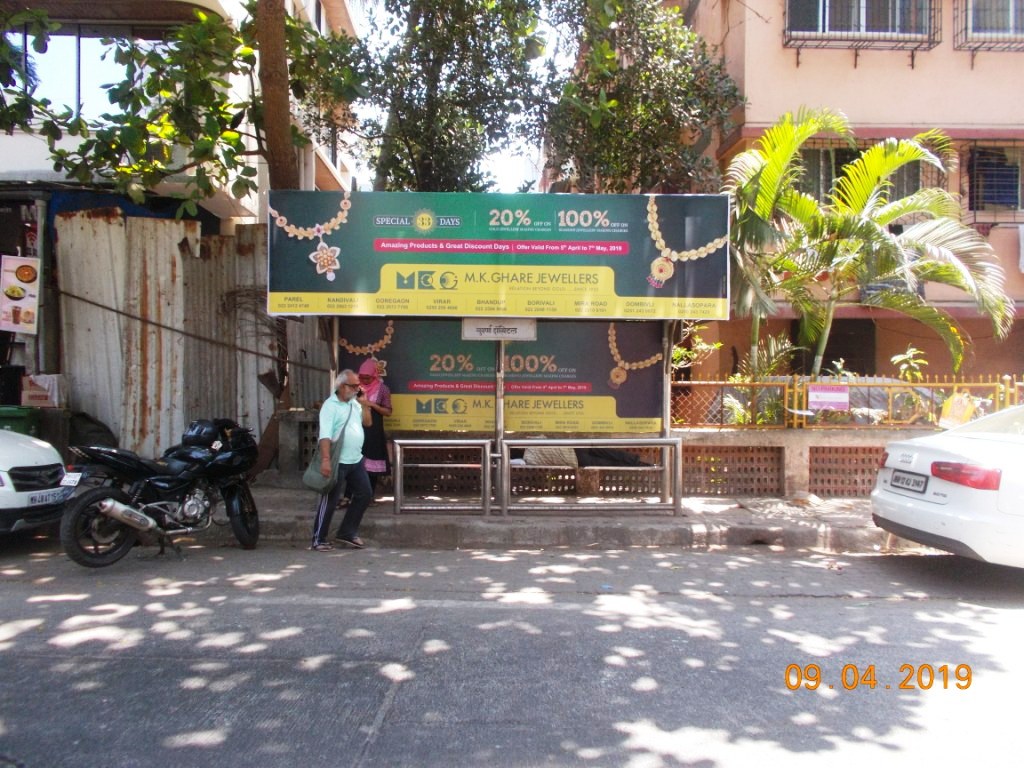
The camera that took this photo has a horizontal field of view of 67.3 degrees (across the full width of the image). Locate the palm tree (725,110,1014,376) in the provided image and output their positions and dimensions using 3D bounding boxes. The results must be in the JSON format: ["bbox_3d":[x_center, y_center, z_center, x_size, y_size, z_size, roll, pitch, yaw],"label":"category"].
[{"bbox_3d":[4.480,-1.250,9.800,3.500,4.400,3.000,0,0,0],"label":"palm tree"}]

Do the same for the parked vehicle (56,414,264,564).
[{"bbox_3d":[-2.840,0.900,6.480,0.720,1.170,1.960,0,0,32],"label":"parked vehicle"}]

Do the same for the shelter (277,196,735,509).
[{"bbox_3d":[-0.140,-0.310,8.150,4.600,3.200,1.200,0,0,1],"label":"shelter"}]

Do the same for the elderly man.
[{"bbox_3d":[-1.580,0.700,7.100,0.580,1.660,0.520,0,0,15],"label":"elderly man"}]

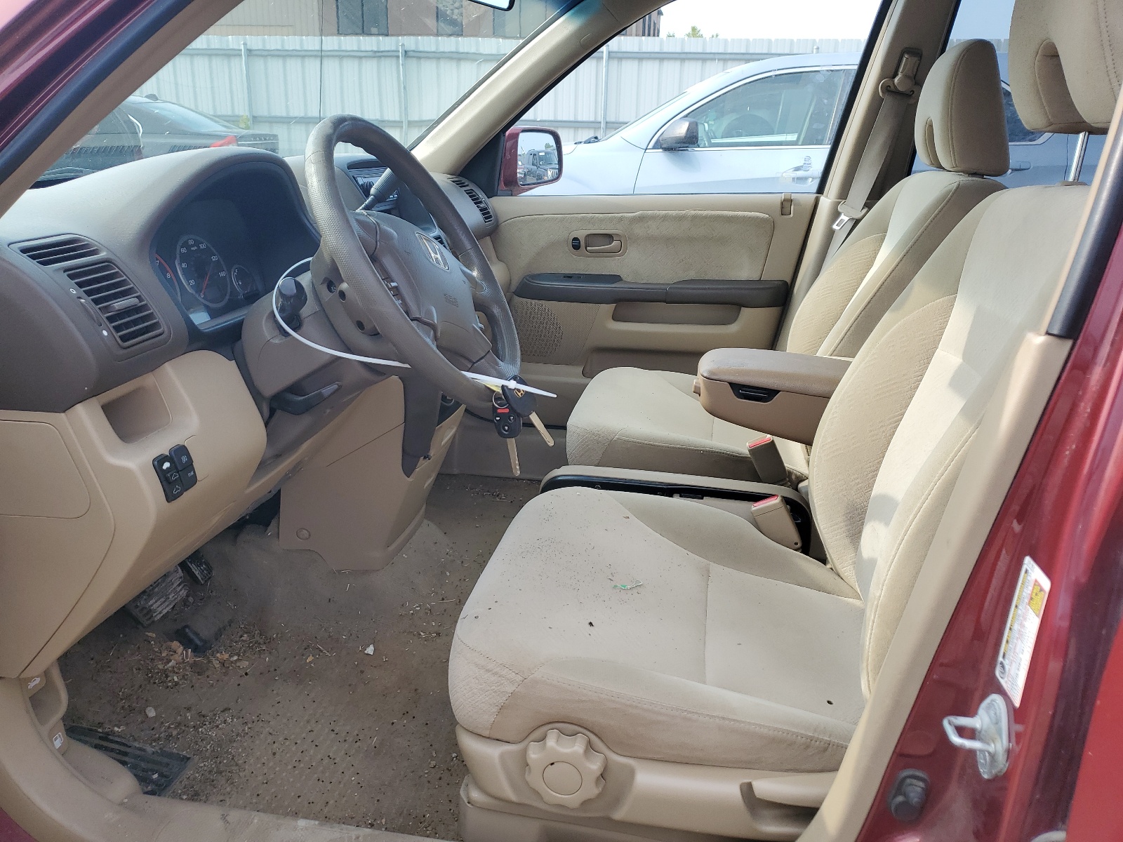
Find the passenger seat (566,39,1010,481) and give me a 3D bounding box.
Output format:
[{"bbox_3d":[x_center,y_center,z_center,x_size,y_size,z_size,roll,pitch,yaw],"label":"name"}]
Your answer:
[{"bbox_3d":[0.426,-0.224,1.621,0.770,0.930,0.530,3,19,12],"label":"passenger seat"}]

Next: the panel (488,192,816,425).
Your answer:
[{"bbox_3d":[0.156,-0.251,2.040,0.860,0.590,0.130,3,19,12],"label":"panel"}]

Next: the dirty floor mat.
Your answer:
[{"bbox_3d":[-0.294,0.302,1.585,0.700,0.140,1.250,3,19,12],"label":"dirty floor mat"}]

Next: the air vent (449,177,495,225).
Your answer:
[{"bbox_3d":[-0.209,-0.503,1.927,0.050,0.135,0.085,-33,9,21],"label":"air vent"}]

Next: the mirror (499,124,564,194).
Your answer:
[{"bbox_3d":[-0.106,-0.684,2.220,0.120,0.180,0.220,10,22,30],"label":"mirror"}]

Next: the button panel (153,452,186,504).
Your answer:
[{"bbox_3d":[-0.411,0.060,0.879,0.015,0.049,0.026,-8,17,15],"label":"button panel"}]

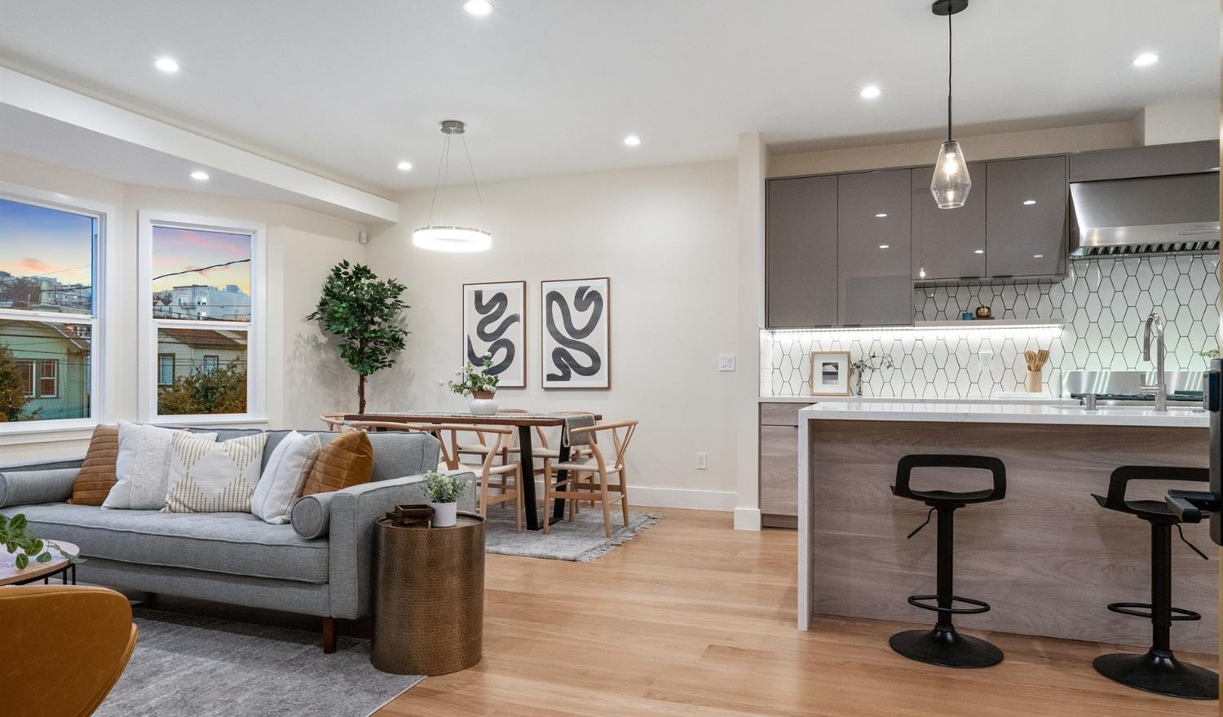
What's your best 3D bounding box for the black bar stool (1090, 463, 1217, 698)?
[{"bbox_3d":[1.966,0.744,2.670,0.430,0.765,0.420,0,-1,17],"label":"black bar stool"}]

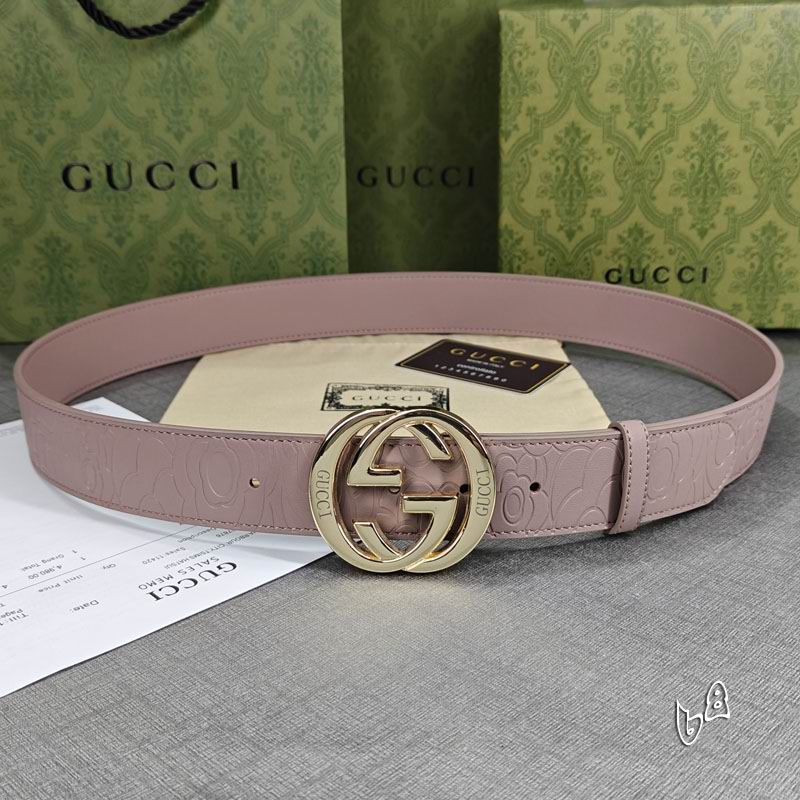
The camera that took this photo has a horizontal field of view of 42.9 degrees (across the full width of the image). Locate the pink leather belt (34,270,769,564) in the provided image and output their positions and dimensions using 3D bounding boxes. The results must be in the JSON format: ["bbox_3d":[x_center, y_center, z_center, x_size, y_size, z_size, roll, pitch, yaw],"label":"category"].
[{"bbox_3d":[0.003,-0.017,0.494,0.342,0.062,0.281,0,22,0],"label":"pink leather belt"}]

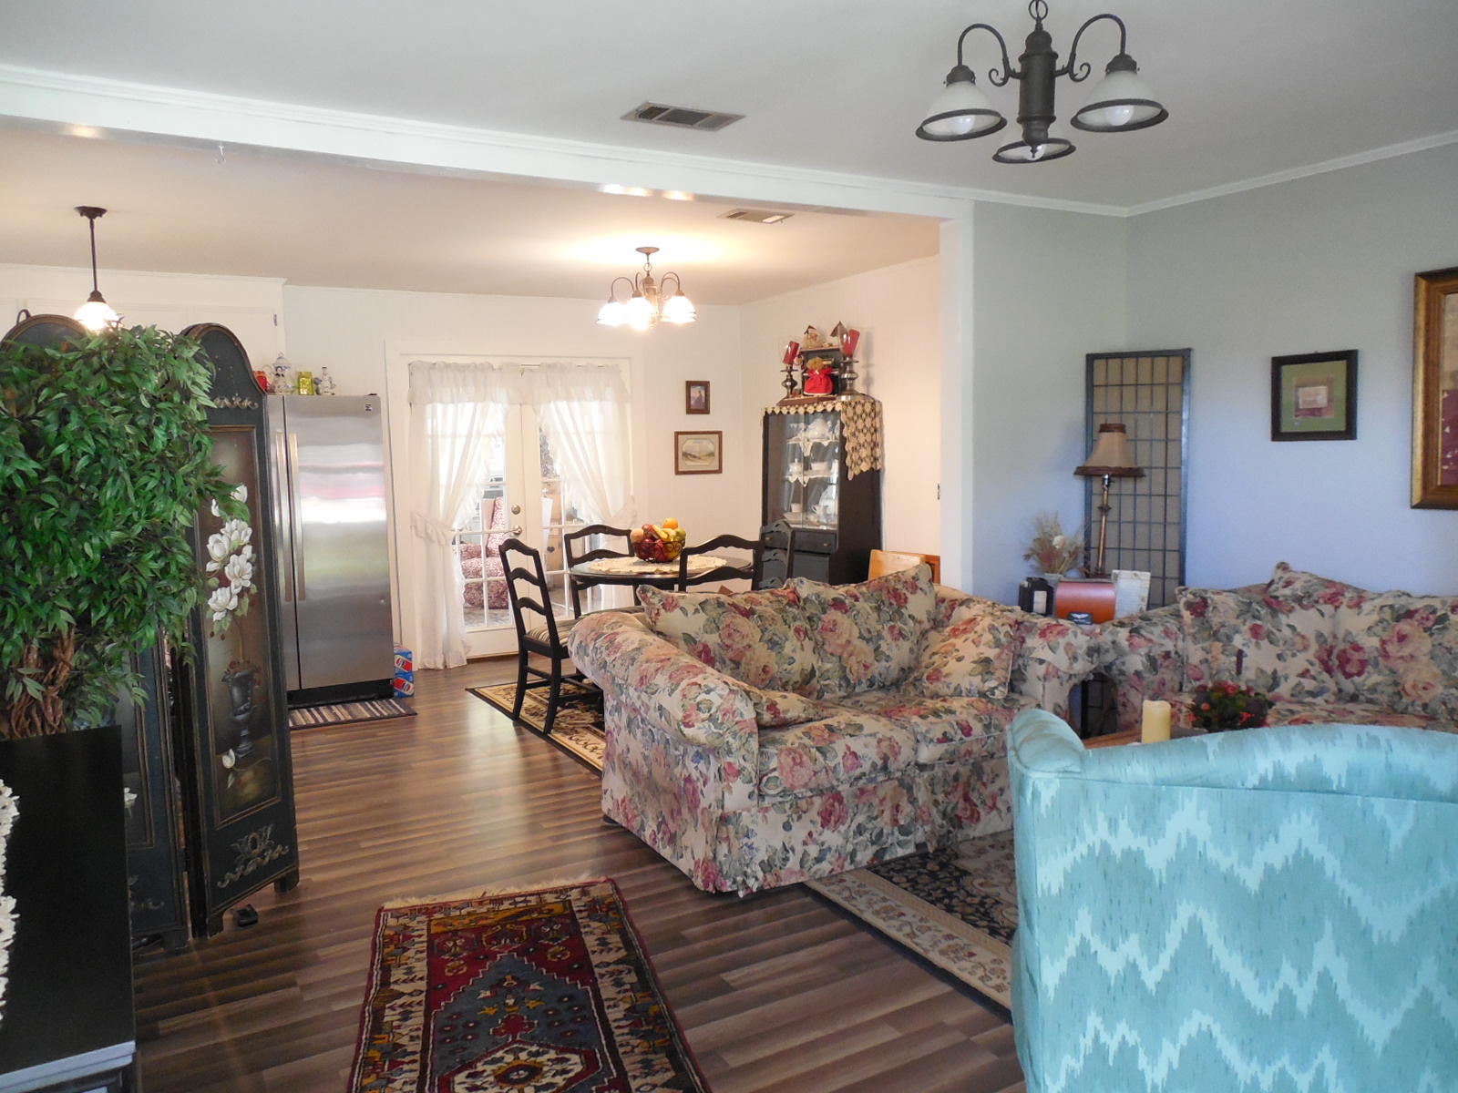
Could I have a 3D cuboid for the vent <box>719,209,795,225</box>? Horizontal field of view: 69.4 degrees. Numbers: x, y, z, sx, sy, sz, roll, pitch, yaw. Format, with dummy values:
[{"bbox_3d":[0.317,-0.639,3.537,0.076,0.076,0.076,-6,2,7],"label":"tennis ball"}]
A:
[{"bbox_3d":[0.128,-1.570,5.033,0.340,0.020,0.210,-4,6,-29],"label":"vent"}]

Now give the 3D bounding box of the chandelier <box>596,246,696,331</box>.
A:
[{"bbox_3d":[-0.446,-1.423,5.768,0.560,0.410,0.560,-2,5,0],"label":"chandelier"}]

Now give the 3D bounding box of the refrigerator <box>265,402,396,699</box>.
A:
[{"bbox_3d":[-2.500,0.025,6.045,0.900,1.727,0.790,-4,6,-29],"label":"refrigerator"}]

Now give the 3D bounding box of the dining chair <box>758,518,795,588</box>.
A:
[{"bbox_3d":[0.101,0.373,5.900,0.460,0.980,0.450,-4,6,-23],"label":"dining chair"}]

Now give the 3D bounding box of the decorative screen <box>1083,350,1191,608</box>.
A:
[{"bbox_3d":[1.767,0.066,4.577,0.415,1.794,0.070,1,6,23],"label":"decorative screen"}]

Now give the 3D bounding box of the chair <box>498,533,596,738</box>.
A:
[{"bbox_3d":[-0.891,0.435,5.501,0.470,0.980,0.450,-6,7,-36],"label":"chair"}]

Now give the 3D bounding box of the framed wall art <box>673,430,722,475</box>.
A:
[{"bbox_3d":[-0.214,-0.689,7.758,0.395,0.315,0.025,-5,7,-29],"label":"framed wall art"}]

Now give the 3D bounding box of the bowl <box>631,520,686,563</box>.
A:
[{"bbox_3d":[-0.414,-0.026,5.924,0.300,0.240,0.300,-2,5,0],"label":"bowl"}]

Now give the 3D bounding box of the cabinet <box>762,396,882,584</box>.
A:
[{"bbox_3d":[0.576,-0.065,6.693,0.330,1.667,0.870,-5,7,-29],"label":"cabinet"}]

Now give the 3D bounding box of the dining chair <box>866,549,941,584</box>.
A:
[{"bbox_3d":[0.754,0.438,5.660,0.520,0.800,0.460,-4,6,-29],"label":"dining chair"}]

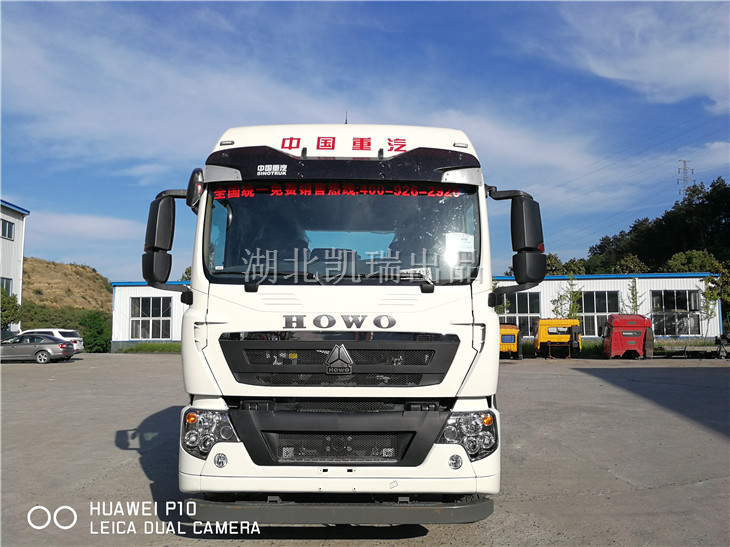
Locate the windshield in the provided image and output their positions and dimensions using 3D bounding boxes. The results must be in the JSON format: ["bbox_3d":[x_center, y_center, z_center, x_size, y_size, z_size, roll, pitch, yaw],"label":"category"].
[{"bbox_3d":[-0.180,-0.312,4.327,2.110,0.850,0.330,0,-5,0],"label":"windshield"}]

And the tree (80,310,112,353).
[{"bbox_3d":[-19.435,4.234,41.200,2.250,3.050,2.200,0,-5,0],"label":"tree"}]

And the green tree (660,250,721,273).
[{"bbox_3d":[28.681,2.025,50.000,5.000,8.000,5.000,0,-6,0],"label":"green tree"}]

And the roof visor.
[{"bbox_3d":[-0.162,-0.810,4.280,2.080,0.280,0.300,0,-5,0],"label":"roof visor"}]

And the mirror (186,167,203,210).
[{"bbox_3d":[-1.242,-0.621,4.160,0.120,0.300,0.165,3,-6,-26],"label":"mirror"}]

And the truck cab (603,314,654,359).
[{"bbox_3d":[14.935,3.549,32.200,2.200,2.350,1.900,-1,-6,10],"label":"truck cab"}]

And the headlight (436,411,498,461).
[{"bbox_3d":[0.731,1.159,4.060,0.420,0.340,0.250,0,-6,1],"label":"headlight"}]

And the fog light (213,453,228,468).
[{"bbox_3d":[-1.007,1.310,3.980,0.100,0.102,0.070,-1,-6,6],"label":"fog light"}]

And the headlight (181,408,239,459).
[{"bbox_3d":[-1.131,1.164,4.140,0.410,0.365,0.240,-1,-5,8],"label":"headlight"}]

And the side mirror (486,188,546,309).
[{"bbox_3d":[1.162,-0.210,4.350,0.430,0.880,0.260,0,-6,0],"label":"side mirror"}]

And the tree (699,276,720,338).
[{"bbox_3d":[21.788,2.325,36.000,1.300,4.200,1.300,0,-6,0],"label":"tree"}]

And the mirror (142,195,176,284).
[{"bbox_3d":[-1.599,-0.265,4.430,0.220,0.680,0.165,-1,-5,13],"label":"mirror"}]

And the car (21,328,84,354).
[{"bbox_3d":[-18.550,4.011,32.400,4.600,1.720,1.850,0,-6,-1],"label":"car"}]

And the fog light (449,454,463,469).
[{"bbox_3d":[0.645,1.341,4.050,0.100,0.100,0.060,0,-5,0],"label":"fog light"}]

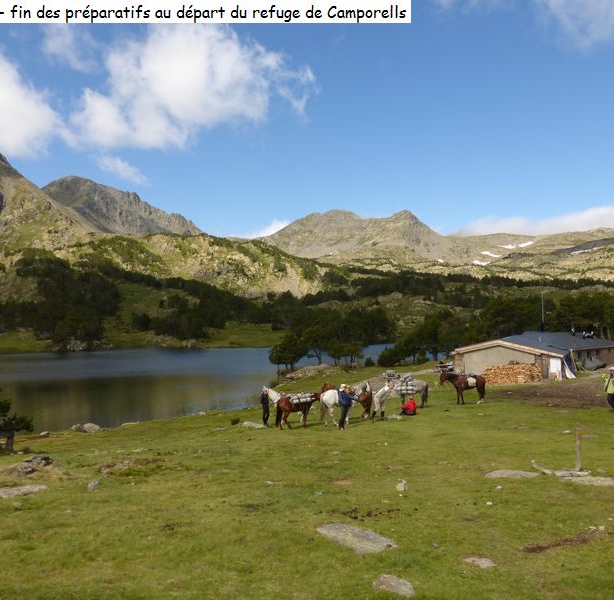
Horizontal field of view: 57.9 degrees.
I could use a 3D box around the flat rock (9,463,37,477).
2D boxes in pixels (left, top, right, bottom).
[{"bbox_3d":[-6.821,4.069,13.307,0.580,0.230,0.480,2,-4,-25],"label":"flat rock"}]

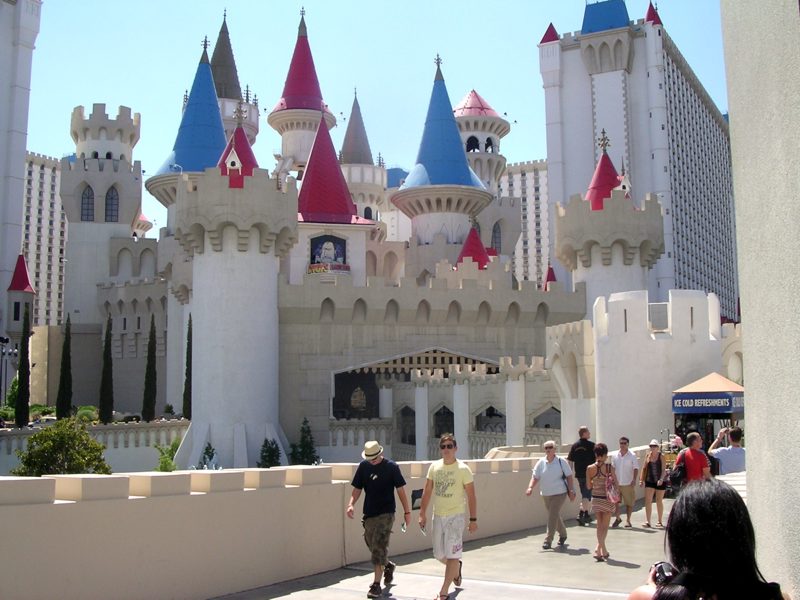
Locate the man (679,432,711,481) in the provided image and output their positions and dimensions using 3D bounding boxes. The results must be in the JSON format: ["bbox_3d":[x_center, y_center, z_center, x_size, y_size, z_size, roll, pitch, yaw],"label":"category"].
[{"bbox_3d":[4.562,2.895,13.525,0.560,1.690,0.420,-3,-8,15],"label":"man"}]

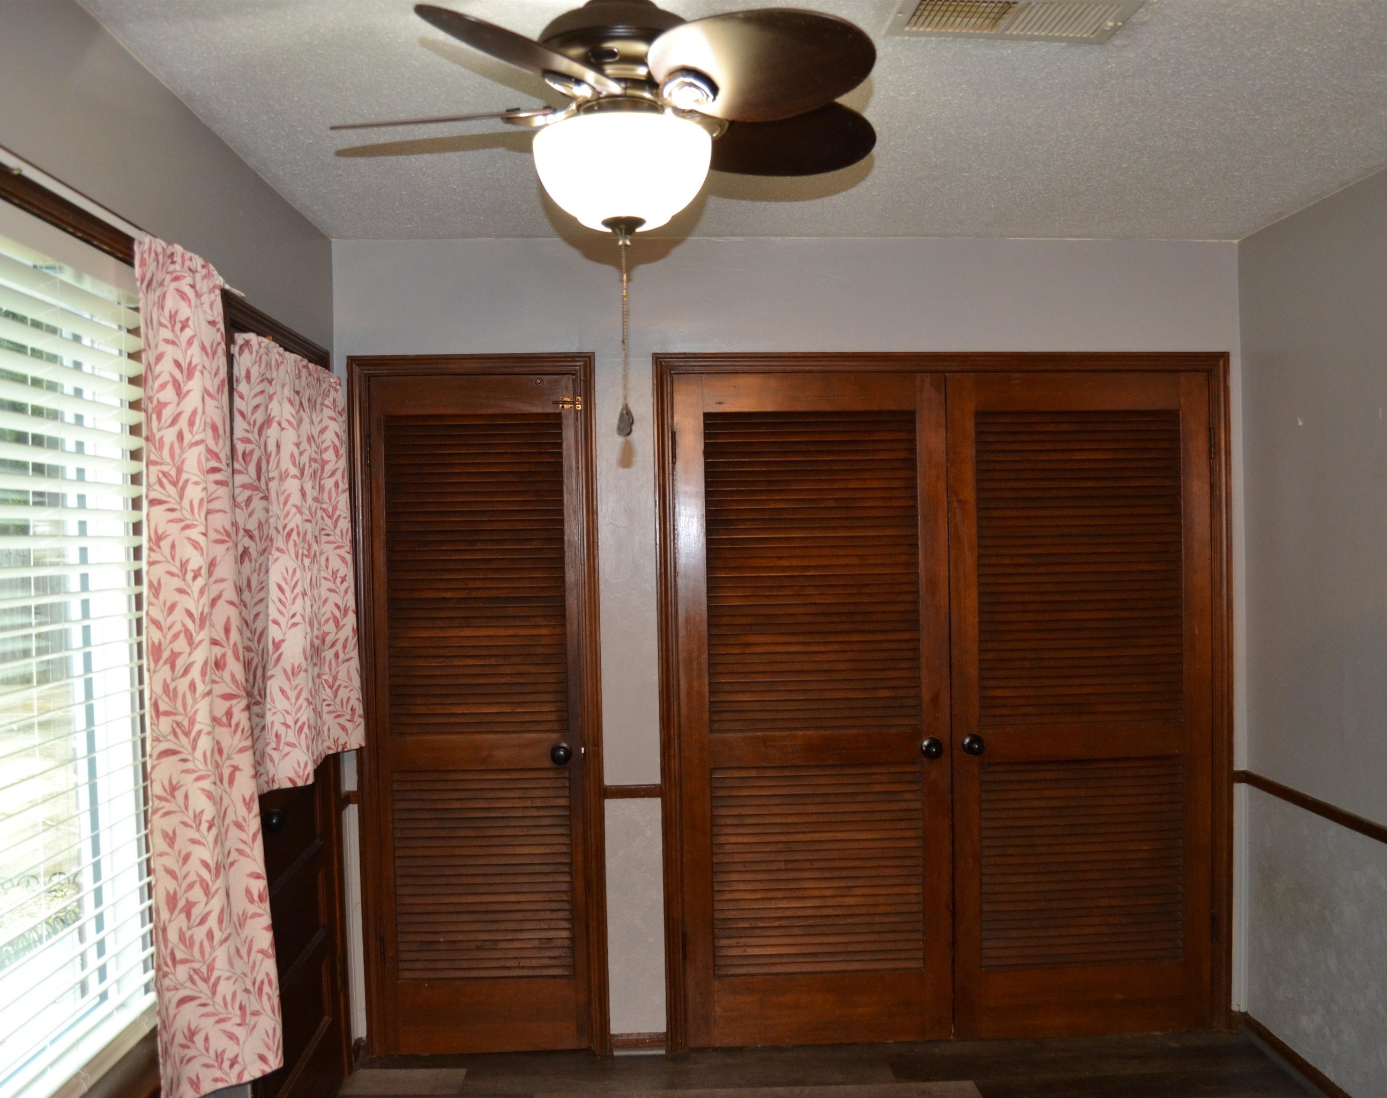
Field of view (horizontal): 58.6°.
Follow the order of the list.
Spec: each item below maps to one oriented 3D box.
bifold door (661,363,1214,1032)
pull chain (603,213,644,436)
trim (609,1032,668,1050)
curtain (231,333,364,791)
[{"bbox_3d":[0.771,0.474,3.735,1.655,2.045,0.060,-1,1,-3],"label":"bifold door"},{"bbox_3d":[-0.104,-0.332,1.850,0.055,0.328,0.050,-1,1,-3],"label":"pull chain"},{"bbox_3d":[-0.164,1.475,3.703,0.175,0.052,0.016,-1,1,-3],"label":"trim"},{"bbox_3d":[-0.945,0.046,3.025,0.090,1.020,0.860,-1,1,-3],"label":"curtain"}]

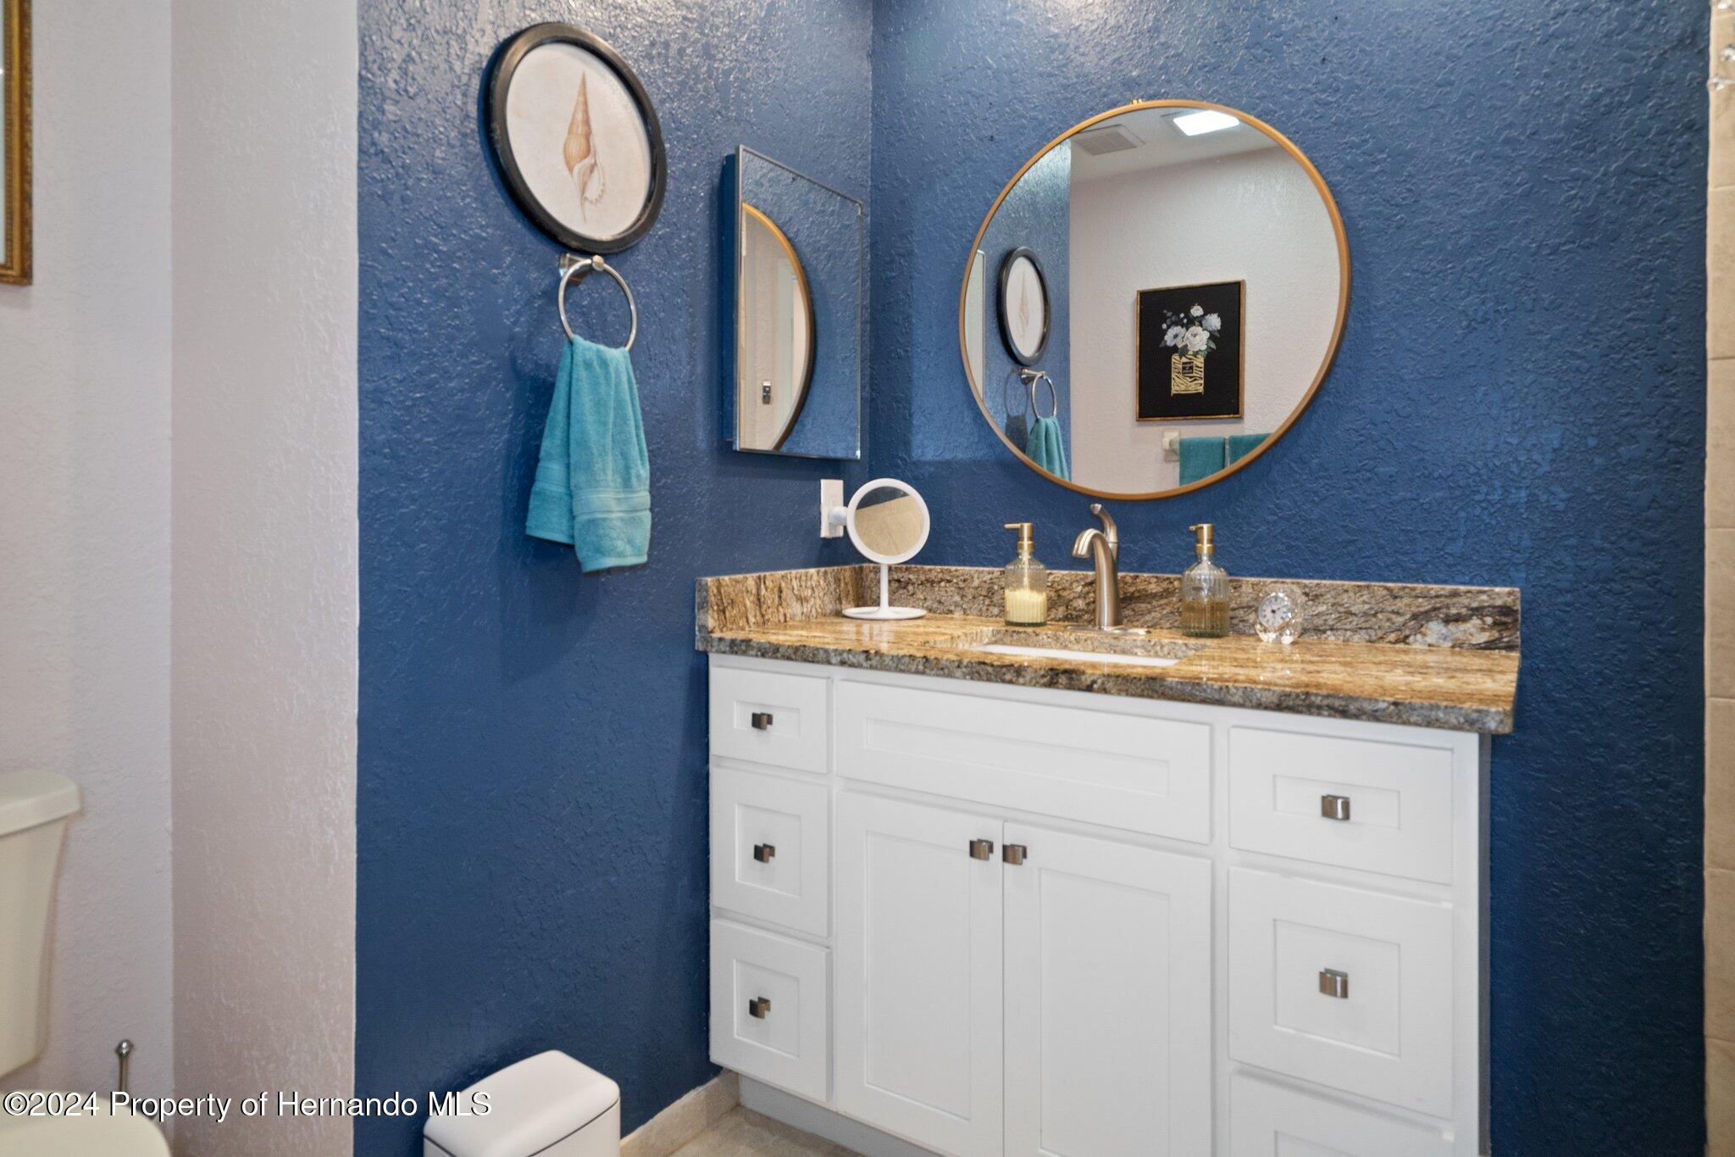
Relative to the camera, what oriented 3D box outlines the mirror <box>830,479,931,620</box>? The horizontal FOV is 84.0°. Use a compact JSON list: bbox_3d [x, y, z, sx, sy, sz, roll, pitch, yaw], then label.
[{"bbox_3d":[0.037,-0.059,2.056,0.185,0.294,0.175,0,3,-9],"label":"mirror"}]

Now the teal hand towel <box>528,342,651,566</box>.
[{"bbox_3d":[-0.422,-0.184,1.479,0.075,0.355,0.192,2,4,34],"label":"teal hand towel"}]

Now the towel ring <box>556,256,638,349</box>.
[{"bbox_3d":[-0.433,-0.424,1.493,0.076,0.155,0.156,2,4,34],"label":"towel ring"}]

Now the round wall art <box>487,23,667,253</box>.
[{"bbox_3d":[-0.442,-0.682,1.508,0.026,0.335,0.340,2,4,34],"label":"round wall art"}]

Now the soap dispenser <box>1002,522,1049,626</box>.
[{"bbox_3d":[0.316,-0.009,1.932,0.096,0.208,0.087,-1,3,-20],"label":"soap dispenser"}]

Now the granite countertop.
[{"bbox_3d":[0.364,0.073,1.653,1.245,0.134,0.565,2,4,34],"label":"granite countertop"}]

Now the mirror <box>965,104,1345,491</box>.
[{"bbox_3d":[0.508,-0.523,1.847,0.748,0.745,0.028,2,4,34],"label":"mirror"}]

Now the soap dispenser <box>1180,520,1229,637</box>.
[{"bbox_3d":[0.606,0.003,1.734,0.096,0.208,0.087,-3,4,-42],"label":"soap dispenser"}]

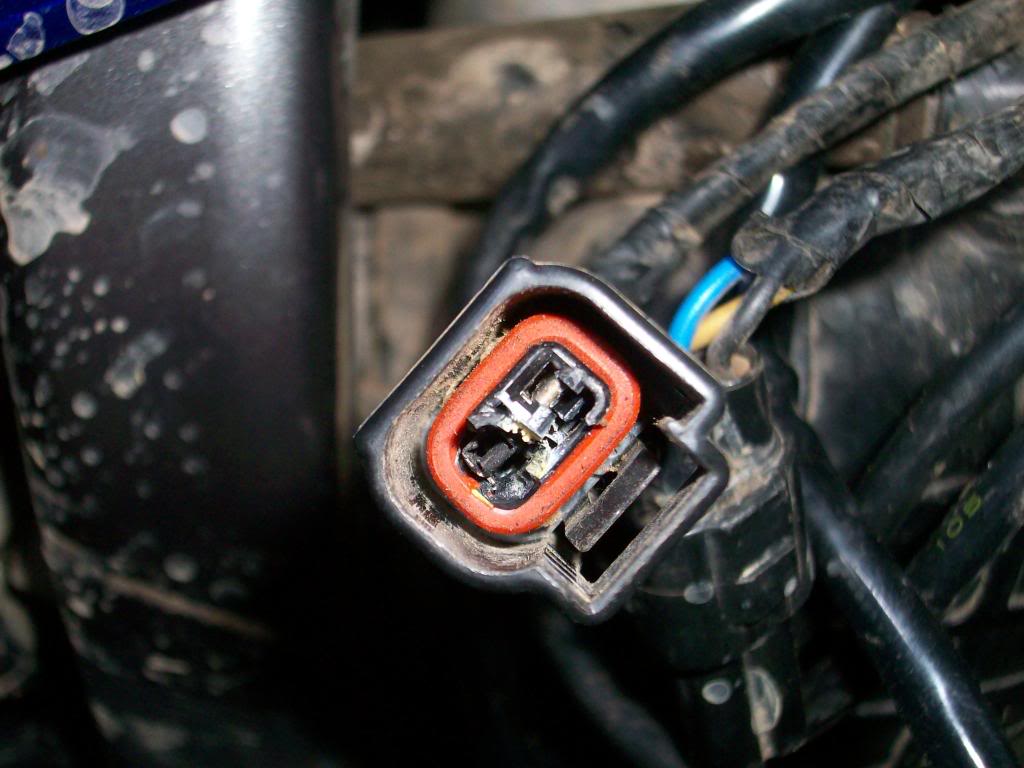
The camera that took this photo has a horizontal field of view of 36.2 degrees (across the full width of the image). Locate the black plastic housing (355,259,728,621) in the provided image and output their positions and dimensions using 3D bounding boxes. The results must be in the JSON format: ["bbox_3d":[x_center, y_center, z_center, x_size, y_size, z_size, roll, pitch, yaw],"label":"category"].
[{"bbox_3d":[0.003,0.004,0.117,0.020,0.021,0.026,42,0,2],"label":"black plastic housing"}]

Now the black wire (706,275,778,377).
[{"bbox_3d":[0.019,-0.005,0.127,0.004,0.010,0.004,25,-6,0],"label":"black wire"}]

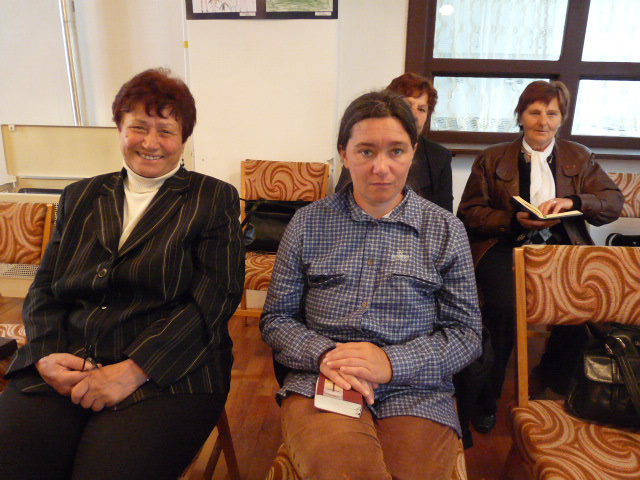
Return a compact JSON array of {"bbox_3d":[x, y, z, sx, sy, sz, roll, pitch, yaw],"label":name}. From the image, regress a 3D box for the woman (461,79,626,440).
[{"bbox_3d":[0.789,0.039,1.930,0.600,1.230,0.640,5,18,12],"label":"woman"}]

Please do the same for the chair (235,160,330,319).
[{"bbox_3d":[-0.202,0.112,2.274,0.430,0.850,0.510,4,18,9],"label":"chair"}]

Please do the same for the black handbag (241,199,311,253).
[{"bbox_3d":[-0.164,-0.061,2.324,0.360,0.250,0.150,4,18,9],"label":"black handbag"}]

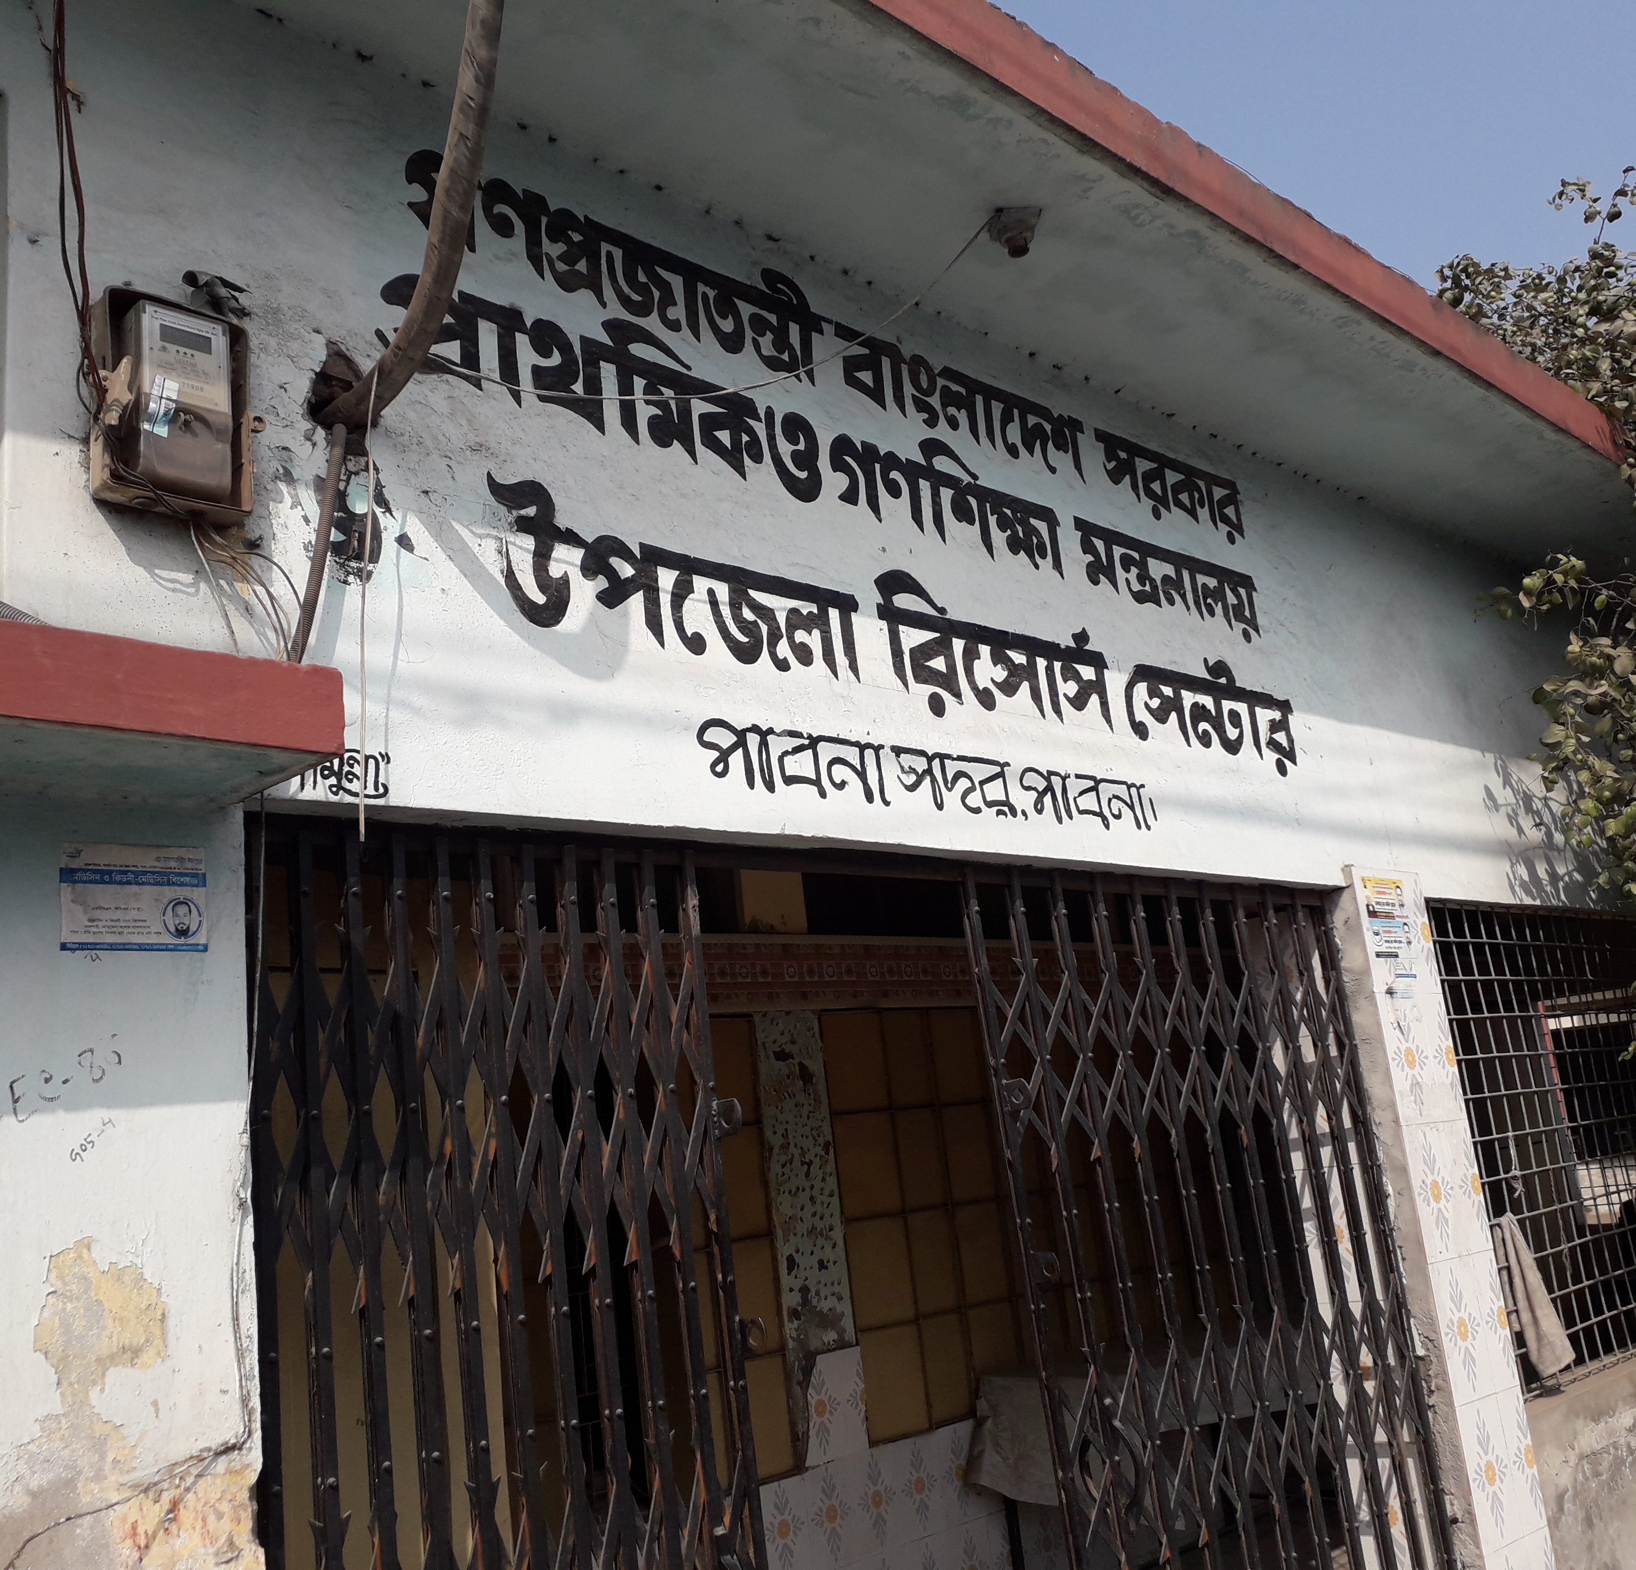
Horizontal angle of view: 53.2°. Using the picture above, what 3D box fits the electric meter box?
[{"bbox_3d":[-0.774,-0.455,1.976,0.180,0.248,0.062,7,-19,-44],"label":"electric meter box"}]

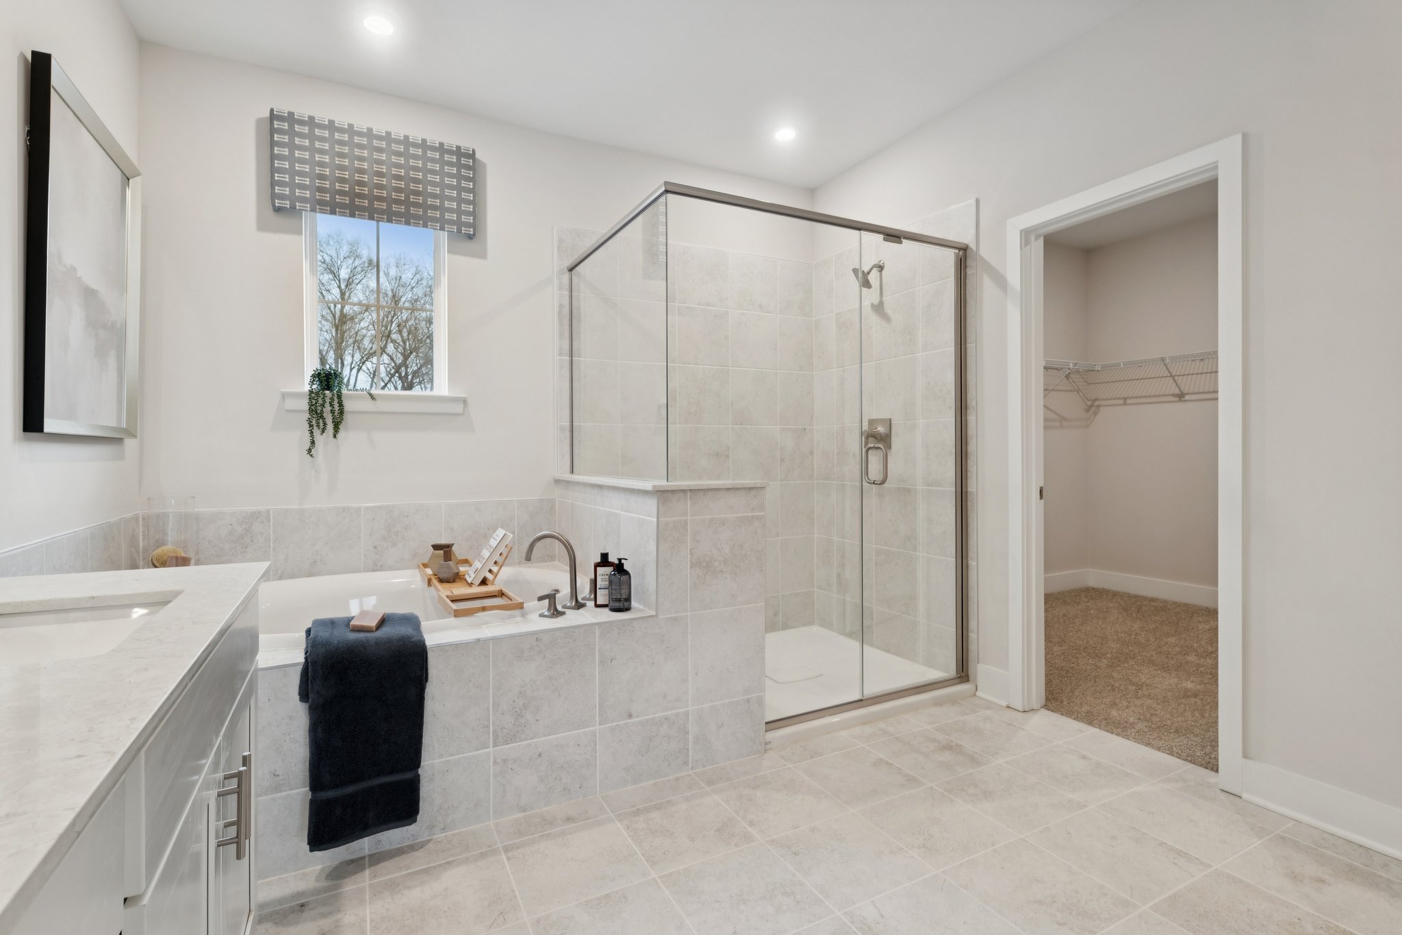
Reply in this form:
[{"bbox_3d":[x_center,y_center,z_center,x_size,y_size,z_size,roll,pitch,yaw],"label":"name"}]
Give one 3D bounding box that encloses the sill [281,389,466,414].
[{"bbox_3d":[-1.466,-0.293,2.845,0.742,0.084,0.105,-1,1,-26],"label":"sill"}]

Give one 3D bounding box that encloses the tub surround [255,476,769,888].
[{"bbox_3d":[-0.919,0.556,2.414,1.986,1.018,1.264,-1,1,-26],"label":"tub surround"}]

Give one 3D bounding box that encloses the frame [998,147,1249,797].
[{"bbox_3d":[1.564,-0.008,2.350,0.145,2.102,0.826,-1,1,-26],"label":"frame"}]

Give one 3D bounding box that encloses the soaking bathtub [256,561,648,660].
[{"bbox_3d":[-1.162,0.711,2.311,1.541,0.499,1.194,-1,1,-26],"label":"soaking bathtub"}]

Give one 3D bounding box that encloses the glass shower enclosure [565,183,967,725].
[{"bbox_3d":[0.292,-0.007,3.060,1.544,2.038,1.178,-1,1,-26],"label":"glass shower enclosure"}]

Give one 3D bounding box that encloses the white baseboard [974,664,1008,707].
[{"bbox_3d":[1.293,0.971,2.776,0.024,0.140,0.176,-1,1,-26],"label":"white baseboard"}]

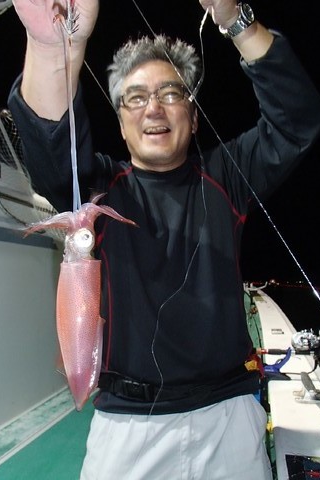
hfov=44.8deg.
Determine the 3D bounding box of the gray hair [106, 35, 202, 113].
[{"bbox_3d":[-0.012,-0.353,0.845,0.198,0.190,0.210,-5,-2,3],"label":"gray hair"}]

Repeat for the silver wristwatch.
[{"bbox_3d":[0.156,-0.448,0.795,0.042,0.065,0.061,33,-28,-35],"label":"silver wristwatch"}]

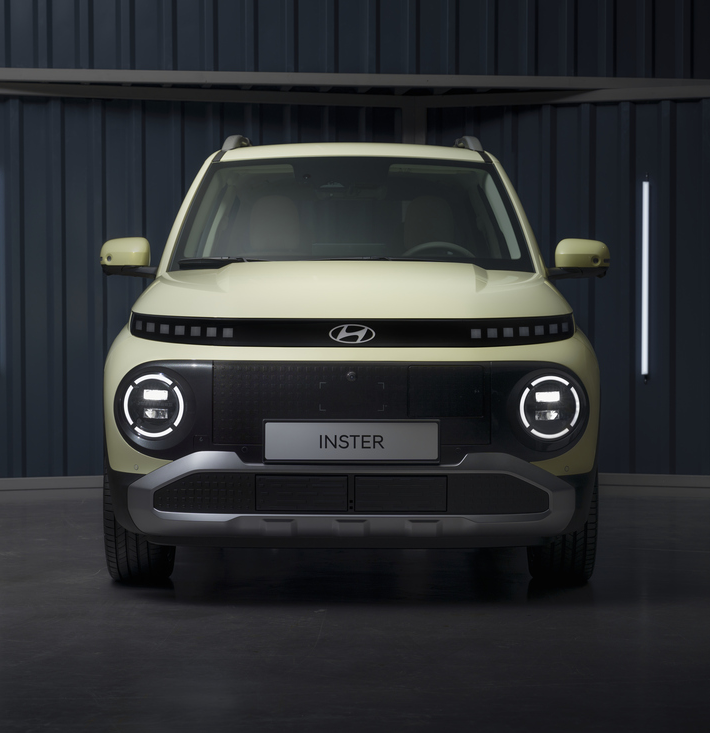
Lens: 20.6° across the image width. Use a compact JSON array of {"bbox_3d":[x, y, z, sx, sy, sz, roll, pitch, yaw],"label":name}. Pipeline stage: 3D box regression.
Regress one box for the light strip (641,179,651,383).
[{"bbox_3d":[1.554,-0.467,10.470,0.034,1.121,0.036,0,1,18],"label":"light strip"}]

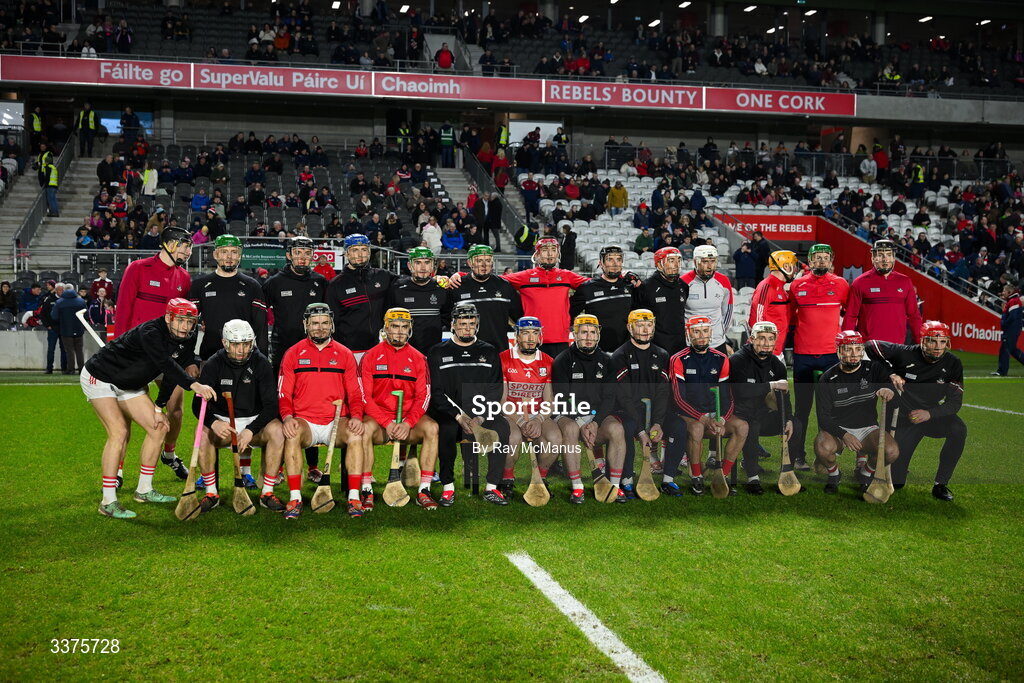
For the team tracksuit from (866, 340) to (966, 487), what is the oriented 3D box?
[{"bbox_3d":[3.054,0.539,9.000,0.700,1.095,0.850,1,2,10],"label":"team tracksuit"}]

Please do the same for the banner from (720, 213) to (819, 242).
[{"bbox_3d":[8.209,-3.705,39.000,3.700,0.820,0.100,0,2,-12],"label":"banner"}]

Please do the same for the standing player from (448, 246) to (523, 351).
[{"bbox_3d":[-0.213,0.132,9.600,0.610,1.855,0.380,0,2,-7],"label":"standing player"}]

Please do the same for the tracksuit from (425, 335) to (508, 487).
[{"bbox_3d":[-0.309,0.492,8.500,0.560,1.019,0.700,0,2,-6],"label":"tracksuit"}]

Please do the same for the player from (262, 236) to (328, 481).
[{"bbox_3d":[-1.690,0.138,9.378,0.540,1.890,0.380,0,2,-11],"label":"player"}]

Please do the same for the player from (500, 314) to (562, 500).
[{"bbox_3d":[0.153,0.462,8.920,0.470,1.297,0.780,0,2,-8],"label":"player"}]

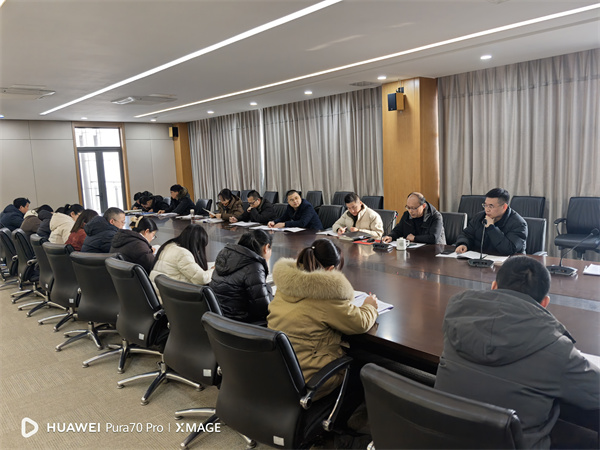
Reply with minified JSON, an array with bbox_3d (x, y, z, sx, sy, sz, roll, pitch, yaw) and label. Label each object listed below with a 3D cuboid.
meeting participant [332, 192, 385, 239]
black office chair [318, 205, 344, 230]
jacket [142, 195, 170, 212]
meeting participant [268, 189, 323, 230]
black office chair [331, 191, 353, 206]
[{"bbox_3d":[0.735,0.231,5.615,0.620,1.240,0.850,4,10,39],"label":"meeting participant"},{"bbox_3d":[0.300,0.238,6.456,0.630,0.955,0.620,-10,11,-44],"label":"black office chair"},{"bbox_3d":[-2.977,-0.342,9.765,0.550,0.600,0.580,-9,10,-42],"label":"jacket"},{"bbox_3d":[0.049,0.165,6.023,0.720,1.240,0.570,-8,9,-35],"label":"meeting participant"},{"bbox_3d":[0.767,-0.149,9.403,0.610,0.960,0.660,4,10,39],"label":"black office chair"}]

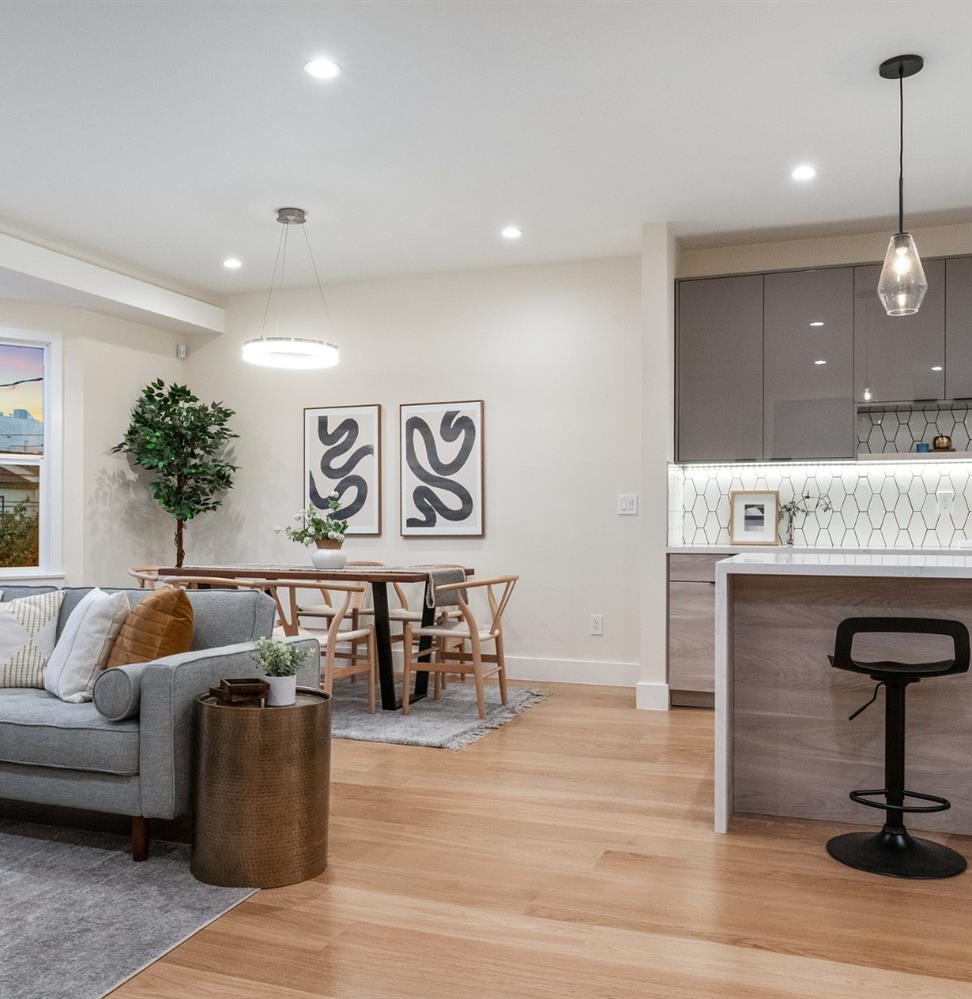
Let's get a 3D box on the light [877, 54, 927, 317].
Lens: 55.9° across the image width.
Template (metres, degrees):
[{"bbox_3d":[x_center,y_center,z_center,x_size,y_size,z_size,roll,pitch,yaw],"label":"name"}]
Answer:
[{"bbox_3d":[1.533,-1.140,3.368,0.181,0.911,0.181,0,-1,19],"label":"light"}]

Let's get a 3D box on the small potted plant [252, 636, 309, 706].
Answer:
[{"bbox_3d":[-0.631,0.526,2.825,0.185,0.203,0.175,0,-1,-18],"label":"small potted plant"}]

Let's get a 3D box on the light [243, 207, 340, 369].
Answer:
[{"bbox_3d":[-1.057,-1.159,4.990,0.520,0.821,0.520,0,-1,0],"label":"light"}]

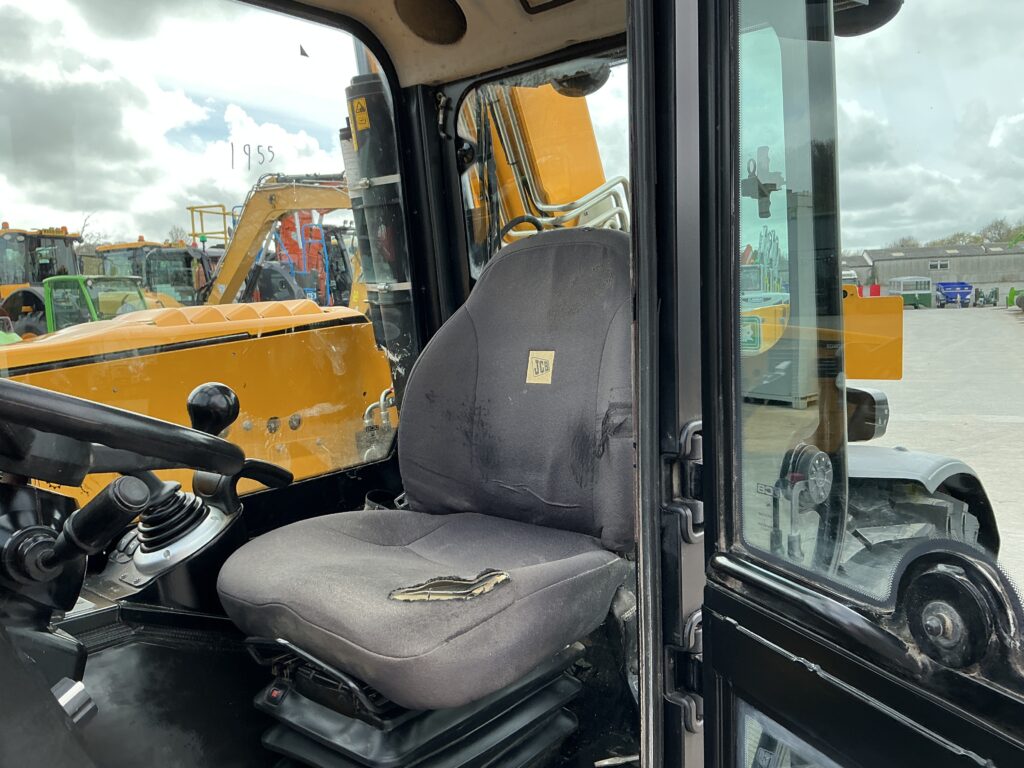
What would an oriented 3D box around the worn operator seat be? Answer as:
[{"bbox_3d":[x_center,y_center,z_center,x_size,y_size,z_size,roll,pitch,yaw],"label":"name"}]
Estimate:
[{"bbox_3d":[-0.084,0.044,1.213,0.528,0.557,0.662,4,8,41],"label":"worn operator seat"}]

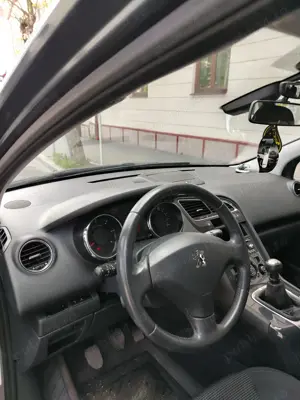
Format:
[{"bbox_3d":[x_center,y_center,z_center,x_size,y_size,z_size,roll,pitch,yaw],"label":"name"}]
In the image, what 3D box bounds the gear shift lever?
[{"bbox_3d":[0.389,0.252,0.847,0.063,0.147,0.072,-13,10,-35],"label":"gear shift lever"}]

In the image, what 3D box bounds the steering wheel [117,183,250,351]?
[{"bbox_3d":[0.091,0.144,0.648,0.378,0.378,0.100,-14,-6,-34],"label":"steering wheel"}]

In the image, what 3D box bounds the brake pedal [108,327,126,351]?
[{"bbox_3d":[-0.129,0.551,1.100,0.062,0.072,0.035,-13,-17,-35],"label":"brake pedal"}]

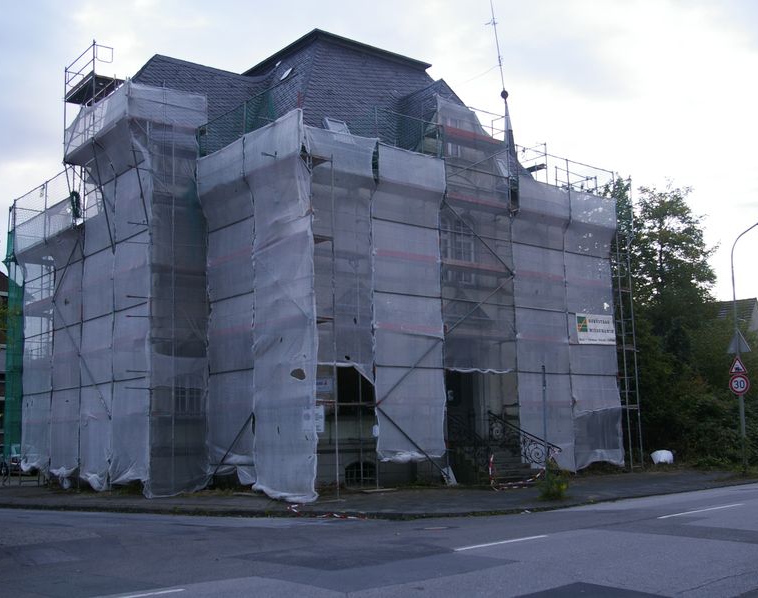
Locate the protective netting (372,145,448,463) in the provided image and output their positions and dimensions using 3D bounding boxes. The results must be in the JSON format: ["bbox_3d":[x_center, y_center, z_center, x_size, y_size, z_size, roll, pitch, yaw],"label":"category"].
[{"bbox_3d":[0.948,0.114,24.611,2.500,8.450,0.420,6,-11,-39],"label":"protective netting"}]

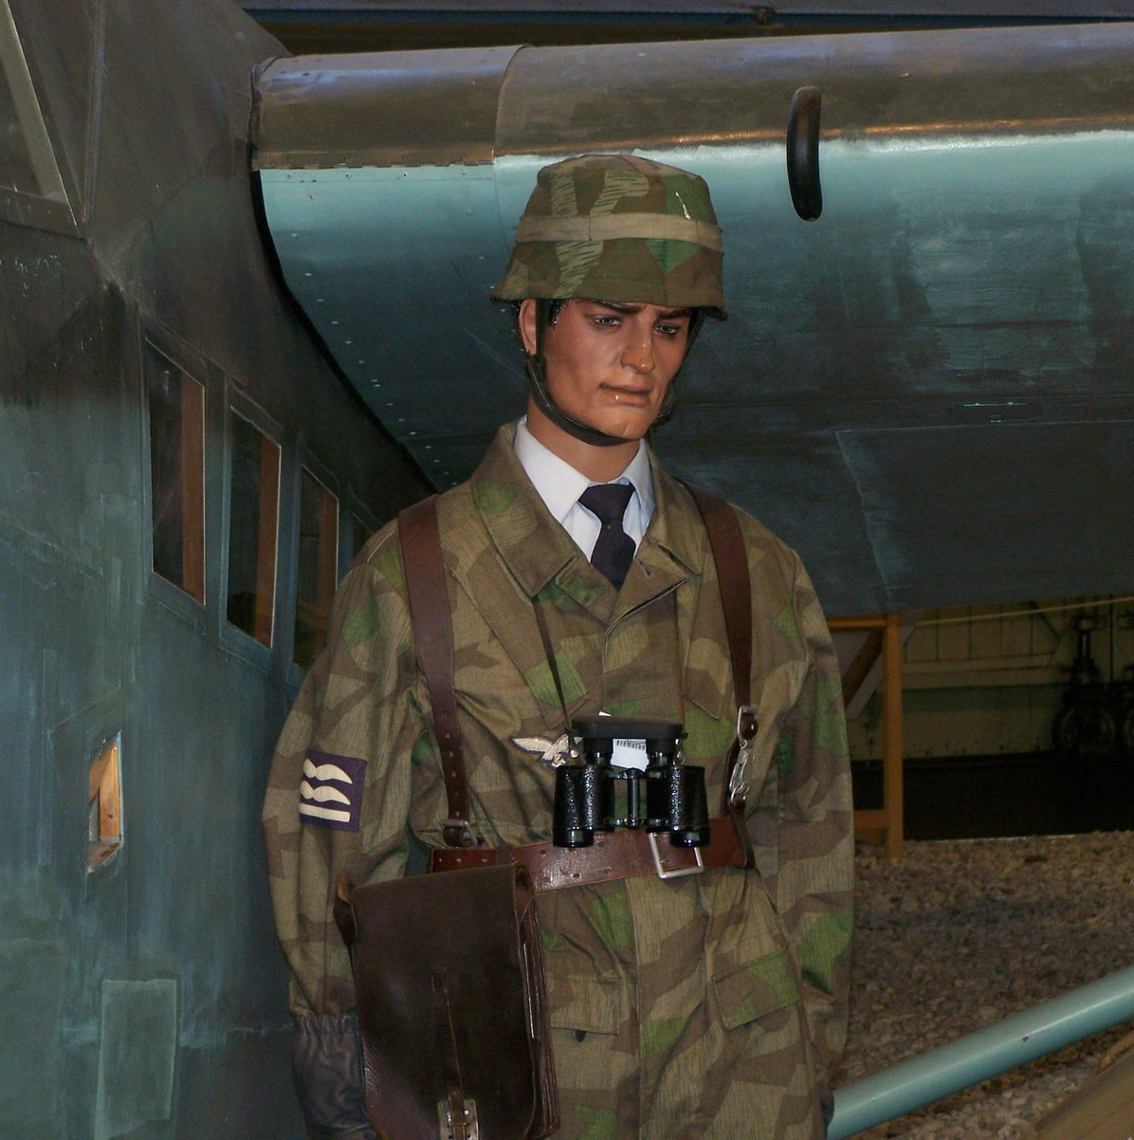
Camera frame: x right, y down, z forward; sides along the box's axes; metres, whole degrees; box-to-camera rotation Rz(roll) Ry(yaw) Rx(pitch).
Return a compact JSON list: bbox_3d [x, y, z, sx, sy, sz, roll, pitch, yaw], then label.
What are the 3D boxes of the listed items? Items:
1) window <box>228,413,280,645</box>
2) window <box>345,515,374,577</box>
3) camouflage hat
[{"bbox_3d":[-0.339,-0.042,5.567,0.030,0.226,0.350,0,-6,5],"label":"window"},{"bbox_3d":[-0.256,0.060,6.578,0.030,0.226,0.350,4,-5,6],"label":"window"},{"bbox_3d":[0.049,-0.342,5.200,0.232,0.160,0.265,4,1,-27],"label":"camouflage hat"}]

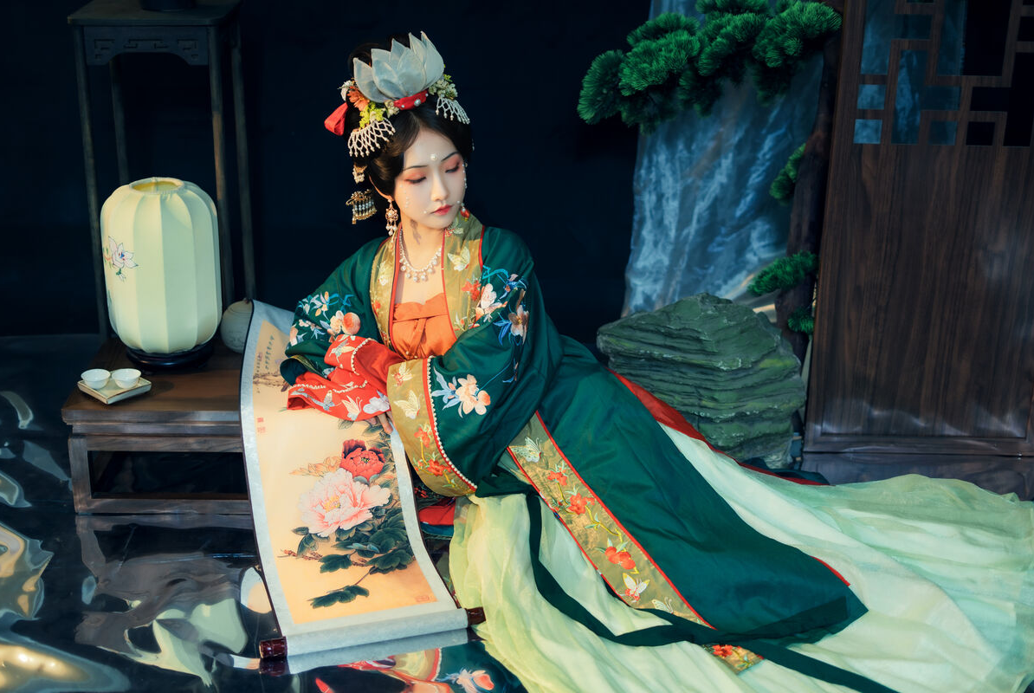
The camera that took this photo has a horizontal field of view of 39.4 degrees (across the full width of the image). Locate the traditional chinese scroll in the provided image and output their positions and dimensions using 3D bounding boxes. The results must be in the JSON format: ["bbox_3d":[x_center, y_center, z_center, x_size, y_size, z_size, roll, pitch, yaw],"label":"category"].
[{"bbox_3d":[-0.332,0.171,2.764,0.366,0.154,0.999,-9,46,-8],"label":"traditional chinese scroll"}]

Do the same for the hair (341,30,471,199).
[{"bbox_3d":[-0.195,-0.416,2.570,0.195,0.255,0.225,-22,39,-12],"label":"hair"}]

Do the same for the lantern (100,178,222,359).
[{"bbox_3d":[-0.726,-0.146,2.947,0.240,0.372,0.240,1,20,0],"label":"lantern"}]

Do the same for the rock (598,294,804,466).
[{"bbox_3d":[0.390,0.043,3.150,0.417,0.349,0.291,1,20,0],"label":"rock"}]

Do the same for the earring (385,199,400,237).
[{"bbox_3d":[-0.218,-0.225,2.510,0.022,0.066,0.015,4,21,9],"label":"earring"}]

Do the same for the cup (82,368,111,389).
[{"bbox_3d":[-0.833,0.066,2.853,0.059,0.029,0.059,1,20,0],"label":"cup"}]

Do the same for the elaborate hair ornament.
[{"bbox_3d":[-0.205,-0.435,2.490,0.235,0.180,0.150,-22,39,-12],"label":"elaborate hair ornament"}]

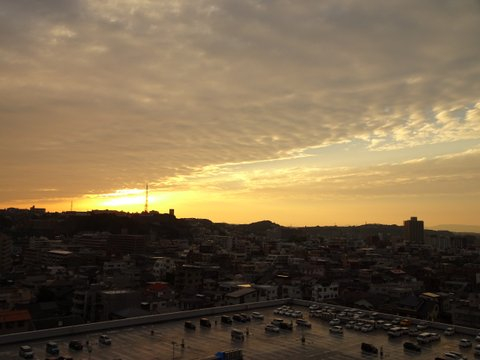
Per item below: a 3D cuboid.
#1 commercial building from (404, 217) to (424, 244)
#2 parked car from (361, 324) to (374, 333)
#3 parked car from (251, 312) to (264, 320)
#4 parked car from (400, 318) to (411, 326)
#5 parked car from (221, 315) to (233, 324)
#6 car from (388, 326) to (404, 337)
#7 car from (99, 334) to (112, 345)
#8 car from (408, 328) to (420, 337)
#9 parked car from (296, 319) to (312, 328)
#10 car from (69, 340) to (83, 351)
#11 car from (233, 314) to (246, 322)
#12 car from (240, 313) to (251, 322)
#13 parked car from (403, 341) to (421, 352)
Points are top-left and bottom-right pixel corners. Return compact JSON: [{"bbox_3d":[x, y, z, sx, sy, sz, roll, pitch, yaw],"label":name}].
[{"bbox_3d":[328.855,100.003,810.095,28.000,59.000,22.000,1,-7,-2],"label":"commercial building"},{"bbox_3d":[34.535,40.406,116.750,3.900,1.550,1.640,6,-9,-39],"label":"parked car"},{"bbox_3d":[5.640,44.950,142.340,1.680,1.580,4.380,6,-9,-39],"label":"parked car"},{"bbox_3d":[50.470,43.620,131.630,3.900,1.580,1.660,6,-9,-39],"label":"parked car"},{"bbox_3d":[-4.230,44.190,136.360,1.670,1.600,4.060,6,-9,-39],"label":"parked car"},{"bbox_3d":[43.040,42.160,119.890,4.180,1.580,1.680,6,-9,-39],"label":"car"},{"bbox_3d":[-32.161,38.339,102.955,1.640,1.560,3.950,6,-9,-39],"label":"car"},{"bbox_3d":[48.270,42.090,119.100,3.930,1.550,1.660,6,-9,-39],"label":"car"},{"bbox_3d":[18.151,40.964,122.336,1.660,1.660,4.340,6,-9,-39],"label":"parked car"},{"bbox_3d":[-37.240,37.687,97.746,1.640,1.520,3.960,6,-9,-39],"label":"car"},{"bbox_3d":[-0.121,41.744,129.326,1.660,1.640,4.300,6,-9,-39],"label":"car"},{"bbox_3d":[1.372,41.998,131.258,1.650,1.630,4.070,6,-9,-39],"label":"car"},{"bbox_3d":[41.320,40.190,103.470,1.660,1.510,3.870,6,-9,-39],"label":"parked car"}]

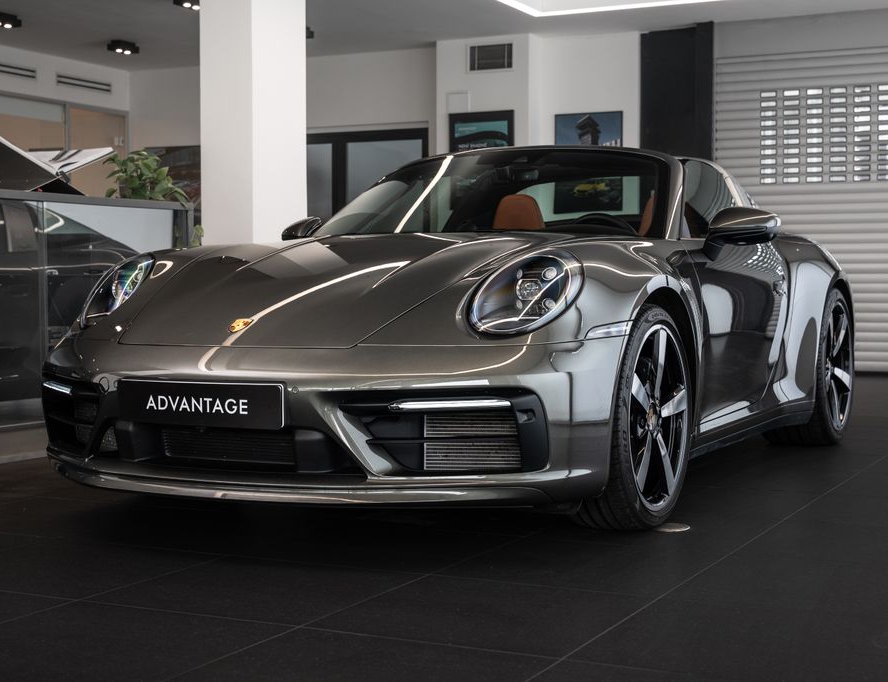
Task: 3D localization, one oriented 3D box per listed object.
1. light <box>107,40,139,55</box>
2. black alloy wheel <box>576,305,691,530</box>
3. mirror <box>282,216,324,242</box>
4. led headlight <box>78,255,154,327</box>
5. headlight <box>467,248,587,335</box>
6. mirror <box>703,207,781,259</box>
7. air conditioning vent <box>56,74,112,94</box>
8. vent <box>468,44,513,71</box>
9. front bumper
[{"bbox_3d":[-2.910,-2.673,12.188,0.120,0.095,0.280,1,3,27],"label":"light"},{"bbox_3d":[0.525,0.216,3.898,0.245,0.670,0.675,1,3,28],"label":"black alloy wheel"},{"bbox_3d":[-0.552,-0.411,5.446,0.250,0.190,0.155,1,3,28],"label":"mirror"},{"bbox_3d":[-1.010,-0.160,4.138,0.270,0.235,0.360,1,3,28],"label":"led headlight"},{"bbox_3d":[0.212,-0.132,3.499,0.270,0.235,0.360,1,3,28],"label":"headlight"},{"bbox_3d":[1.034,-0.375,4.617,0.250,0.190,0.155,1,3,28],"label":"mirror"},{"bbox_3d":[-3.565,-2.552,13.249,0.050,0.100,0.745,1,3,29],"label":"air conditioning vent"},{"bbox_3d":[0.416,-2.516,11.852,0.435,0.240,0.050,1,3,27],"label":"vent"},{"bbox_3d":[-0.473,0.200,3.691,1.800,0.440,0.680,1,3,28],"label":"front bumper"}]

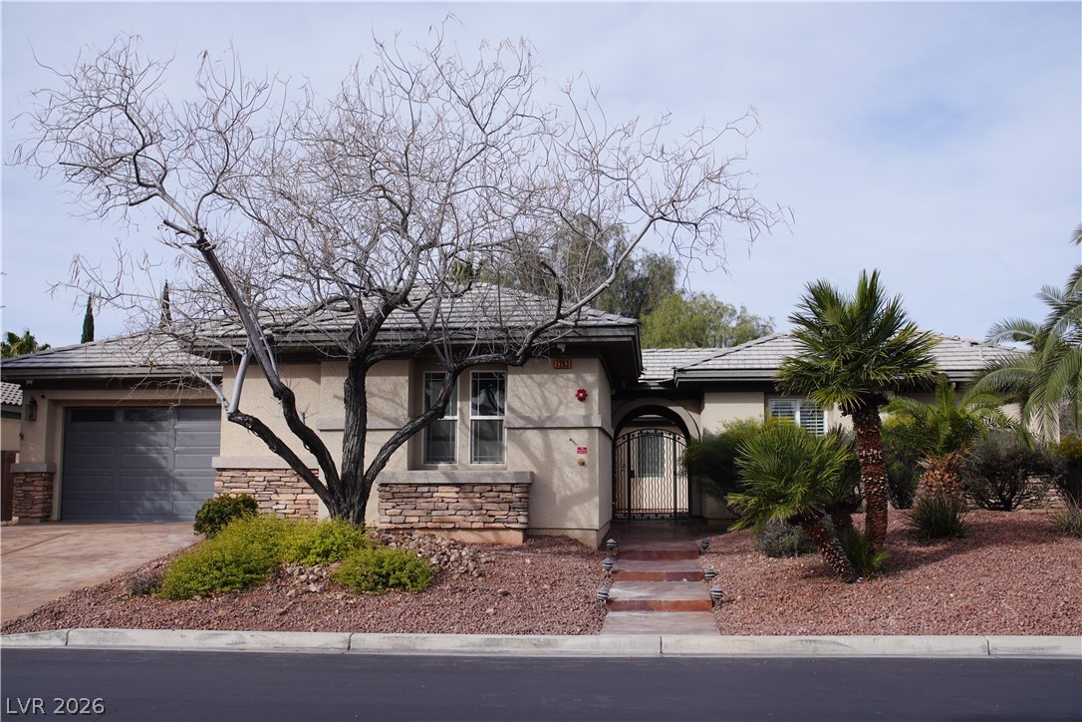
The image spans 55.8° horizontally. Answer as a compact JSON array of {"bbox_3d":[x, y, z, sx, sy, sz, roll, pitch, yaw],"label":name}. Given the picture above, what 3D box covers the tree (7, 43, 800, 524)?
[{"bbox_3d":[-1.970,-1.080,14.048,10.400,6.950,8.000,-1,-5,7],"label":"tree"}]

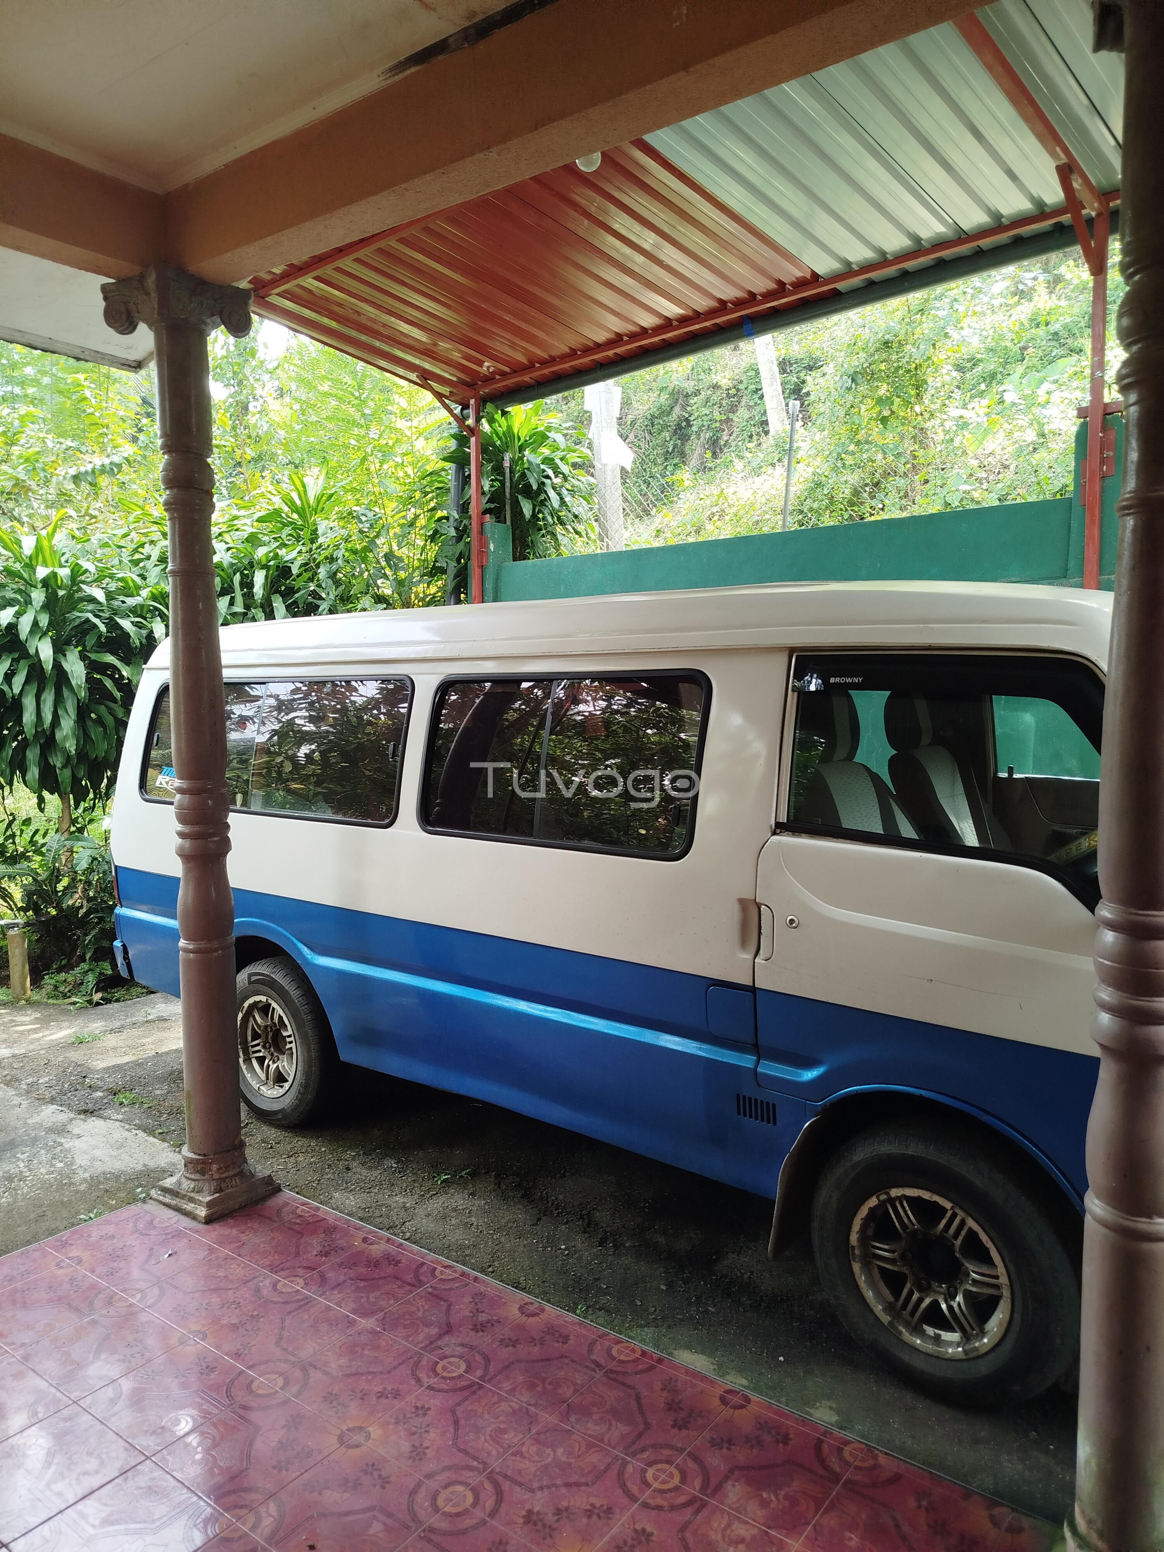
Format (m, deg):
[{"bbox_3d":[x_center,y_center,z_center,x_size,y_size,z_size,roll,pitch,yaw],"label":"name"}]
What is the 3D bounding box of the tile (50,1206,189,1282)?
[{"bbox_3d":[-1.311,1.377,3.130,0.300,0.010,0.300,3,5,37],"label":"tile"}]

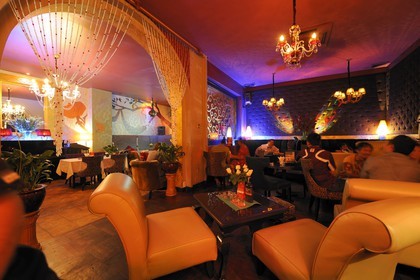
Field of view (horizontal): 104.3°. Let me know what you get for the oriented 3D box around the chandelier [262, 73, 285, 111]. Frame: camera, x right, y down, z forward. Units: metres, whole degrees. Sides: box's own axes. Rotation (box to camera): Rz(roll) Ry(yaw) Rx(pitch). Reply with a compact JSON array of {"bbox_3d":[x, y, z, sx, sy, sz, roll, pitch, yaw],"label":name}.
[{"bbox_3d":[2.184,-1.653,5.600,0.700,1.270,0.700,0,1,29],"label":"chandelier"}]

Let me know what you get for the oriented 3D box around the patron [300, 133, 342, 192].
[{"bbox_3d":[1.870,0.539,2.608,0.700,1.340,0.500,0,0,2],"label":"patron"}]

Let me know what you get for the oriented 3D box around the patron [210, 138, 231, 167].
[{"bbox_3d":[0.310,0.573,4.600,0.500,1.250,0.740,0,0,20],"label":"patron"}]

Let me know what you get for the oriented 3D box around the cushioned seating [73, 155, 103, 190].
[{"bbox_3d":[-3.119,0.776,4.212,0.570,0.840,0.520,0,1,29],"label":"cushioned seating"}]

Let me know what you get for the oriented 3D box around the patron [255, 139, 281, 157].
[{"bbox_3d":[1.866,0.588,5.300,0.620,1.200,0.720,0,0,16],"label":"patron"}]

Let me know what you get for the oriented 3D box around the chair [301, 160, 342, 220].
[{"bbox_3d":[1.840,0.759,2.578,0.570,0.900,0.520,0,0,16],"label":"chair"}]

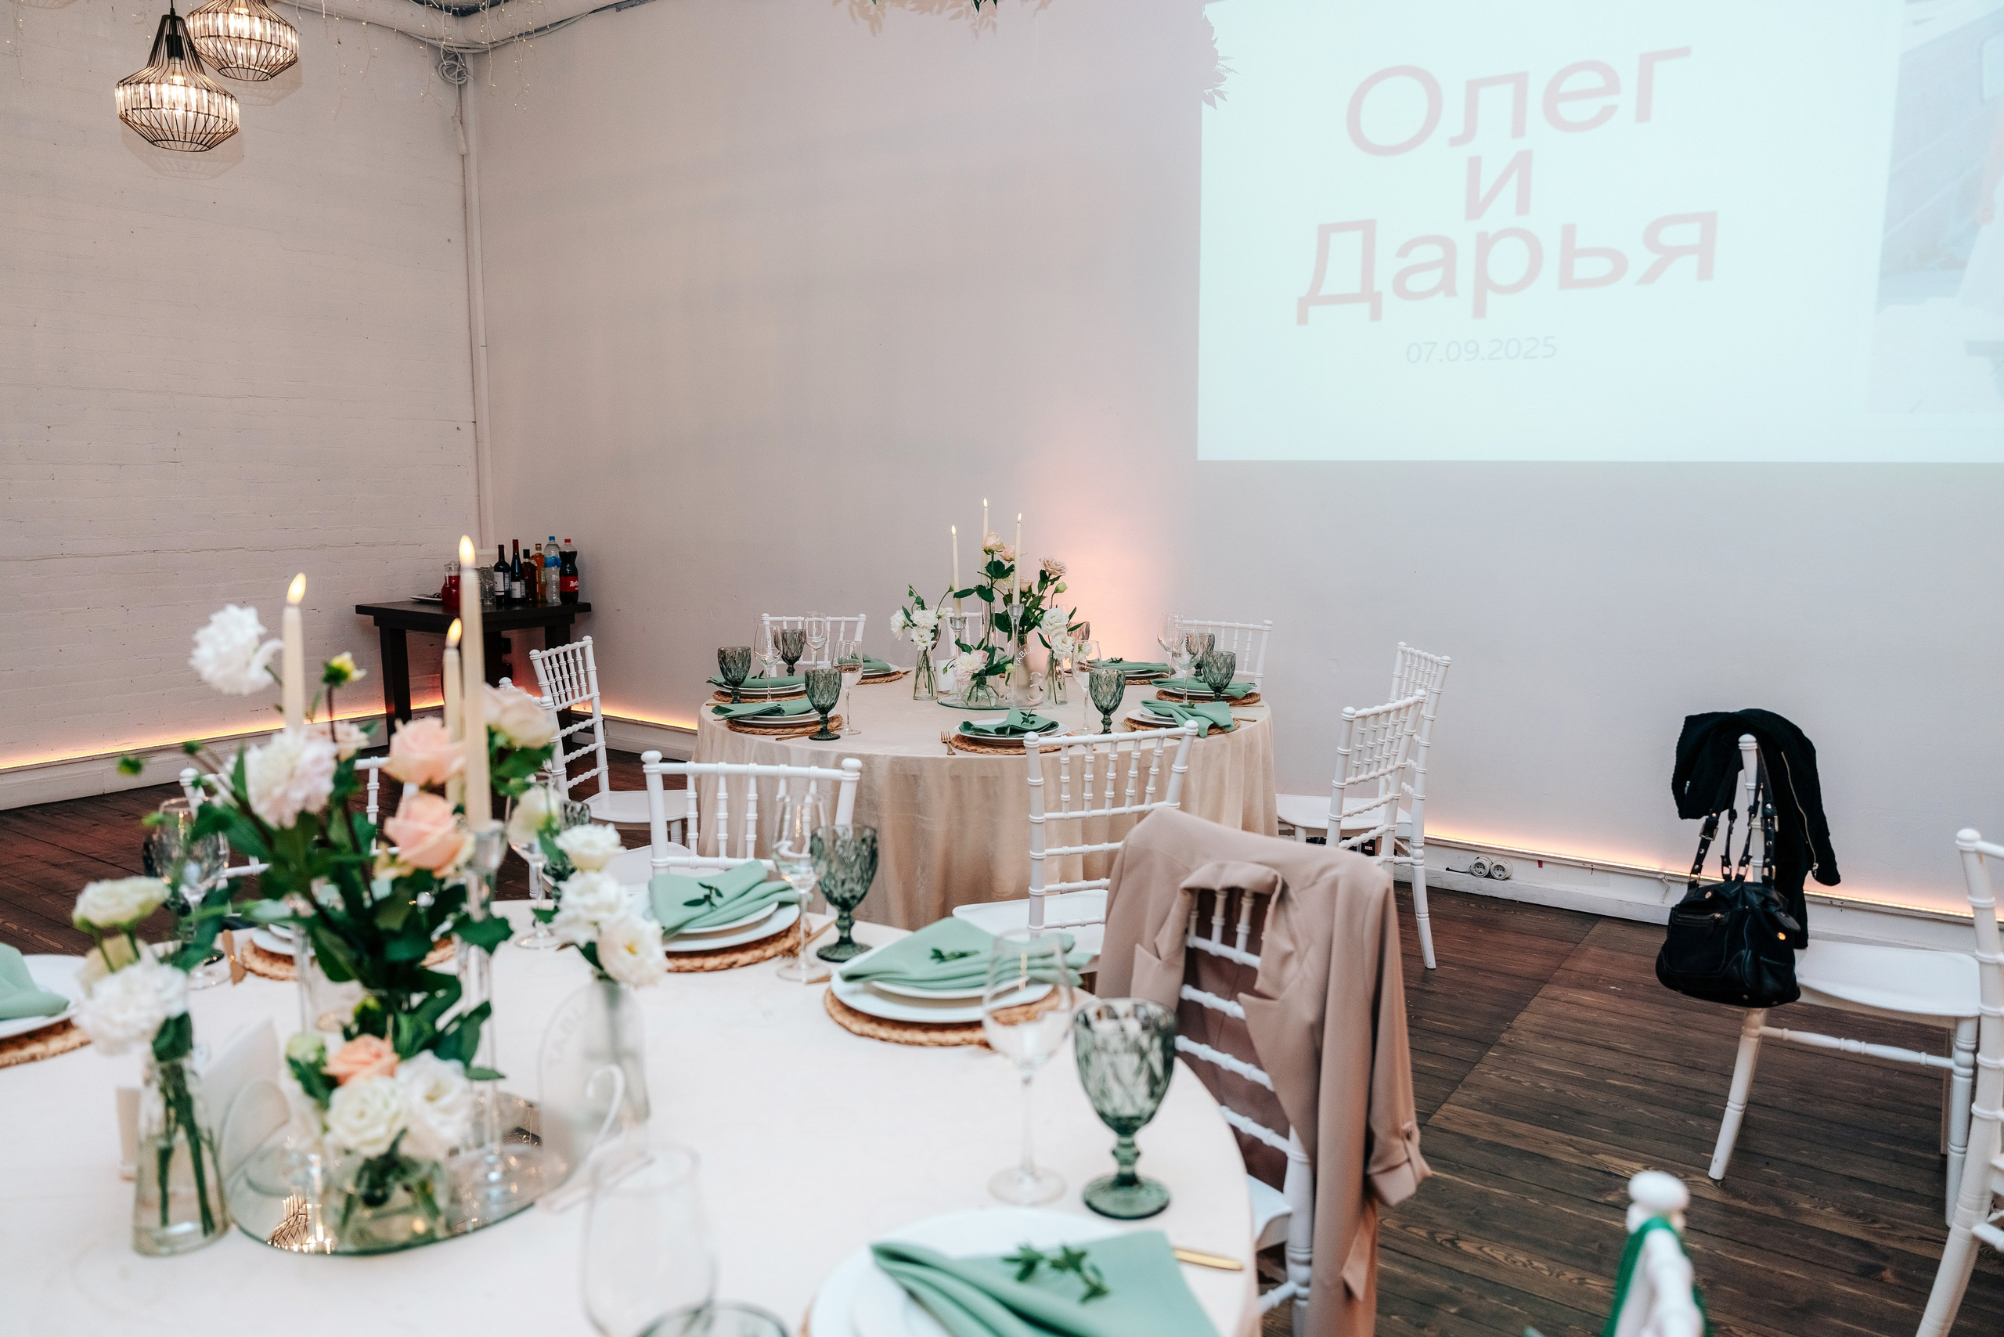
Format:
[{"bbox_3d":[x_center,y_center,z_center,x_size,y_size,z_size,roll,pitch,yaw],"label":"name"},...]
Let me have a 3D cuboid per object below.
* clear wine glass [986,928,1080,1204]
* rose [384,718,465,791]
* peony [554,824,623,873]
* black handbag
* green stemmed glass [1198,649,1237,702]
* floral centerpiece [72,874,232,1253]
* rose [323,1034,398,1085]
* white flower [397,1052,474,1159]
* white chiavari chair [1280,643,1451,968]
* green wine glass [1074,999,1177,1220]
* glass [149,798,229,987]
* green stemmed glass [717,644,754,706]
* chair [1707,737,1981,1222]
[{"bbox_3d":[0.025,0.361,1.221,0.084,0.242,0.084,1,8,0],"label":"clear wine glass"},{"bbox_3d":[-0.511,0.075,1.181,0.070,0.060,0.068,-4,9,-24],"label":"rose"},{"bbox_3d":[-0.414,0.181,1.341,0.068,0.050,0.066,-2,9,-17],"label":"peony"},{"bbox_3d":[1.378,0.408,2.542,0.250,0.450,0.140,5,9,30],"label":"black handbag"},{"bbox_3d":[0.594,0.043,3.662,0.090,0.170,0.090,1,8,0],"label":"green stemmed glass"},{"bbox_3d":[-0.733,0.339,1.164,0.118,0.310,0.110,-5,10,-33],"label":"floral centerpiece"},{"bbox_3d":[-0.568,0.350,1.184,0.066,0.052,0.064,-4,9,-26],"label":"rose"},{"bbox_3d":[-0.486,0.374,1.141,0.066,0.080,0.065,-4,9,-24],"label":"white flower"},{"bbox_3d":[1.050,0.396,4.020,0.440,0.920,0.400,0,8,-3],"label":"white chiavari chair"},{"bbox_3d":[0.114,0.402,1.215,0.087,0.171,0.087,0,8,0],"label":"green wine glass"},{"bbox_3d":[-1.062,0.295,1.759,0.078,0.228,0.078,-5,9,-32],"label":"glass"},{"bbox_3d":[-0.747,0.030,3.749,0.088,0.170,0.088,0,8,0],"label":"green stemmed glass"},{"bbox_3d":[1.722,0.580,2.723,0.440,0.920,0.400,5,9,30],"label":"chair"}]

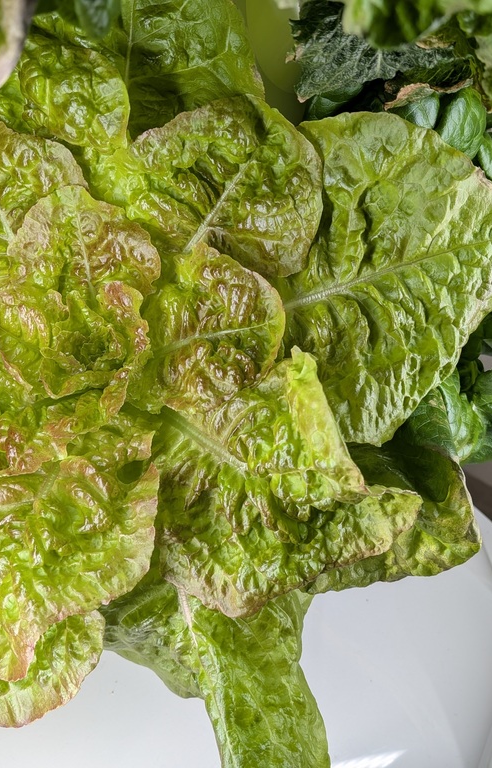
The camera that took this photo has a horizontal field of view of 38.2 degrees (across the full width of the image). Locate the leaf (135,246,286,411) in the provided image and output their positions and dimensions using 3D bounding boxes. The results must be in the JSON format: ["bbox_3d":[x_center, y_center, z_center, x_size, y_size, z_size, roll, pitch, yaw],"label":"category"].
[{"bbox_3d":[-0.023,-0.034,0.430,0.091,0.050,0.094,-10,73,12],"label":"leaf"}]

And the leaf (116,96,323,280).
[{"bbox_3d":[-0.018,-0.125,0.465,0.120,0.119,0.055,29,-5,9],"label":"leaf"}]

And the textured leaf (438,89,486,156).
[{"bbox_3d":[0.176,-0.214,0.580,0.036,0.020,0.056,-11,73,-3],"label":"textured leaf"}]

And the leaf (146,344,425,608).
[{"bbox_3d":[0.024,0.056,0.441,0.149,0.070,0.152,-37,72,-16],"label":"leaf"}]

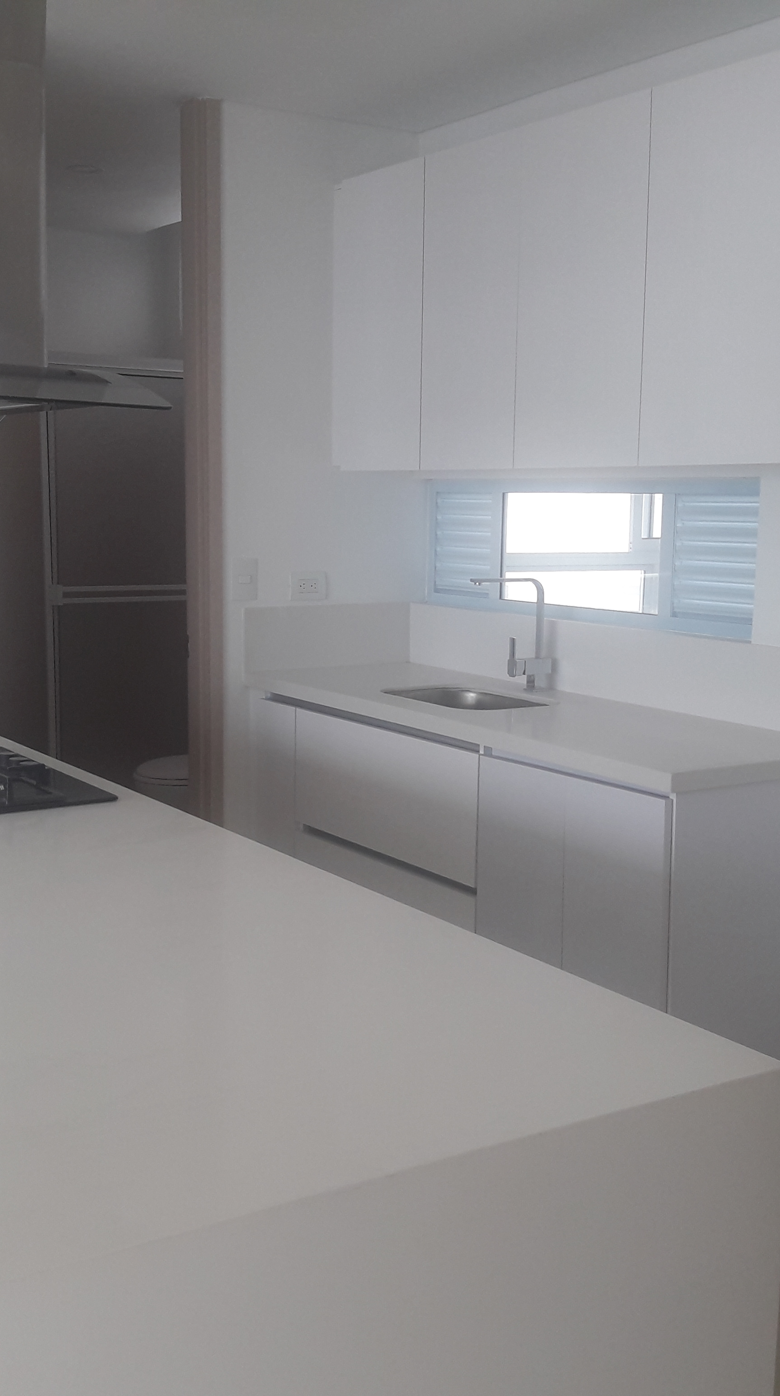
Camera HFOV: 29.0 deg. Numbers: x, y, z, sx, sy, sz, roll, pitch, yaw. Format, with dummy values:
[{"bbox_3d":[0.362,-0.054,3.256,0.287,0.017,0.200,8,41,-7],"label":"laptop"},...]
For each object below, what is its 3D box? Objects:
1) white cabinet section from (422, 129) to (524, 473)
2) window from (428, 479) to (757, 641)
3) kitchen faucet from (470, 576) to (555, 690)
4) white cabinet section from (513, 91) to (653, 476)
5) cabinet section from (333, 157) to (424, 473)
[{"bbox_3d":[0.337,-1.024,4.007,0.319,0.821,0.417,-5,9,-33],"label":"white cabinet section"},{"bbox_3d":[0.479,-0.400,4.062,0.080,0.377,1.330,-4,9,-34],"label":"window"},{"bbox_3d":[0.326,-0.171,4.043,0.265,0.310,0.055,-4,9,-34],"label":"kitchen faucet"},{"bbox_3d":[0.576,-0.971,3.642,0.319,0.821,0.463,-5,9,-33],"label":"white cabinet section"},{"bbox_3d":[0.097,-1.077,4.372,0.319,0.821,0.465,-5,9,-33],"label":"cabinet section"}]

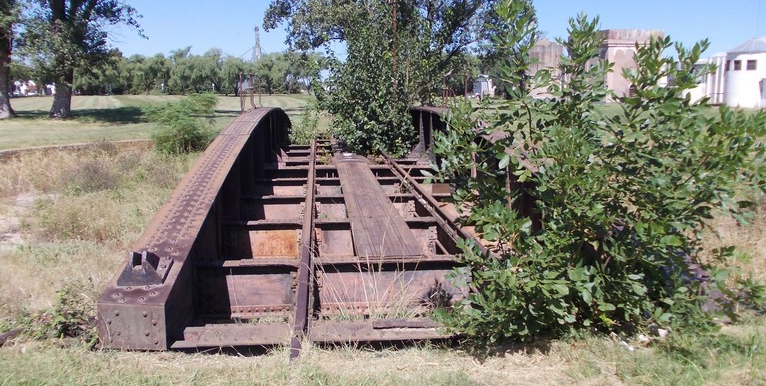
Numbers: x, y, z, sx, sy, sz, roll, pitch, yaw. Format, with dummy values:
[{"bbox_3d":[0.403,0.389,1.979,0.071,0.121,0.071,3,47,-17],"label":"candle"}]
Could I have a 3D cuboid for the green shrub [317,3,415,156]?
[{"bbox_3d":[-0.434,-2.775,15.353,2.250,3.755,2.150,0,9,0],"label":"green shrub"}]

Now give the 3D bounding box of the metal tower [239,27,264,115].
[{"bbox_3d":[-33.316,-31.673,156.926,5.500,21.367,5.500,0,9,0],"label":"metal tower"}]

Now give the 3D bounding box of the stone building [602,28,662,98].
[{"bbox_3d":[29.566,-15.665,76.464,7.600,8.894,8.000,-2,10,-11],"label":"stone building"}]

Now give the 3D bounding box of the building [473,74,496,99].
[{"bbox_3d":[15.345,-16.019,93.640,3.100,3.725,3.100,5,11,29],"label":"building"}]

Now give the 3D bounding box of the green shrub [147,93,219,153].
[{"bbox_3d":[-5.931,-2.044,18.415,1.850,1.864,1.750,0,9,0],"label":"green shrub"}]

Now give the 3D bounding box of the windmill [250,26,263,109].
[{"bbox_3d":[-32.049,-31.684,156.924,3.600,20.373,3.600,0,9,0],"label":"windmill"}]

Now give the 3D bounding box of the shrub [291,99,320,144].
[{"bbox_3d":[-2.269,-2.048,17.907,0.950,1.352,0.900,0,9,0],"label":"shrub"}]

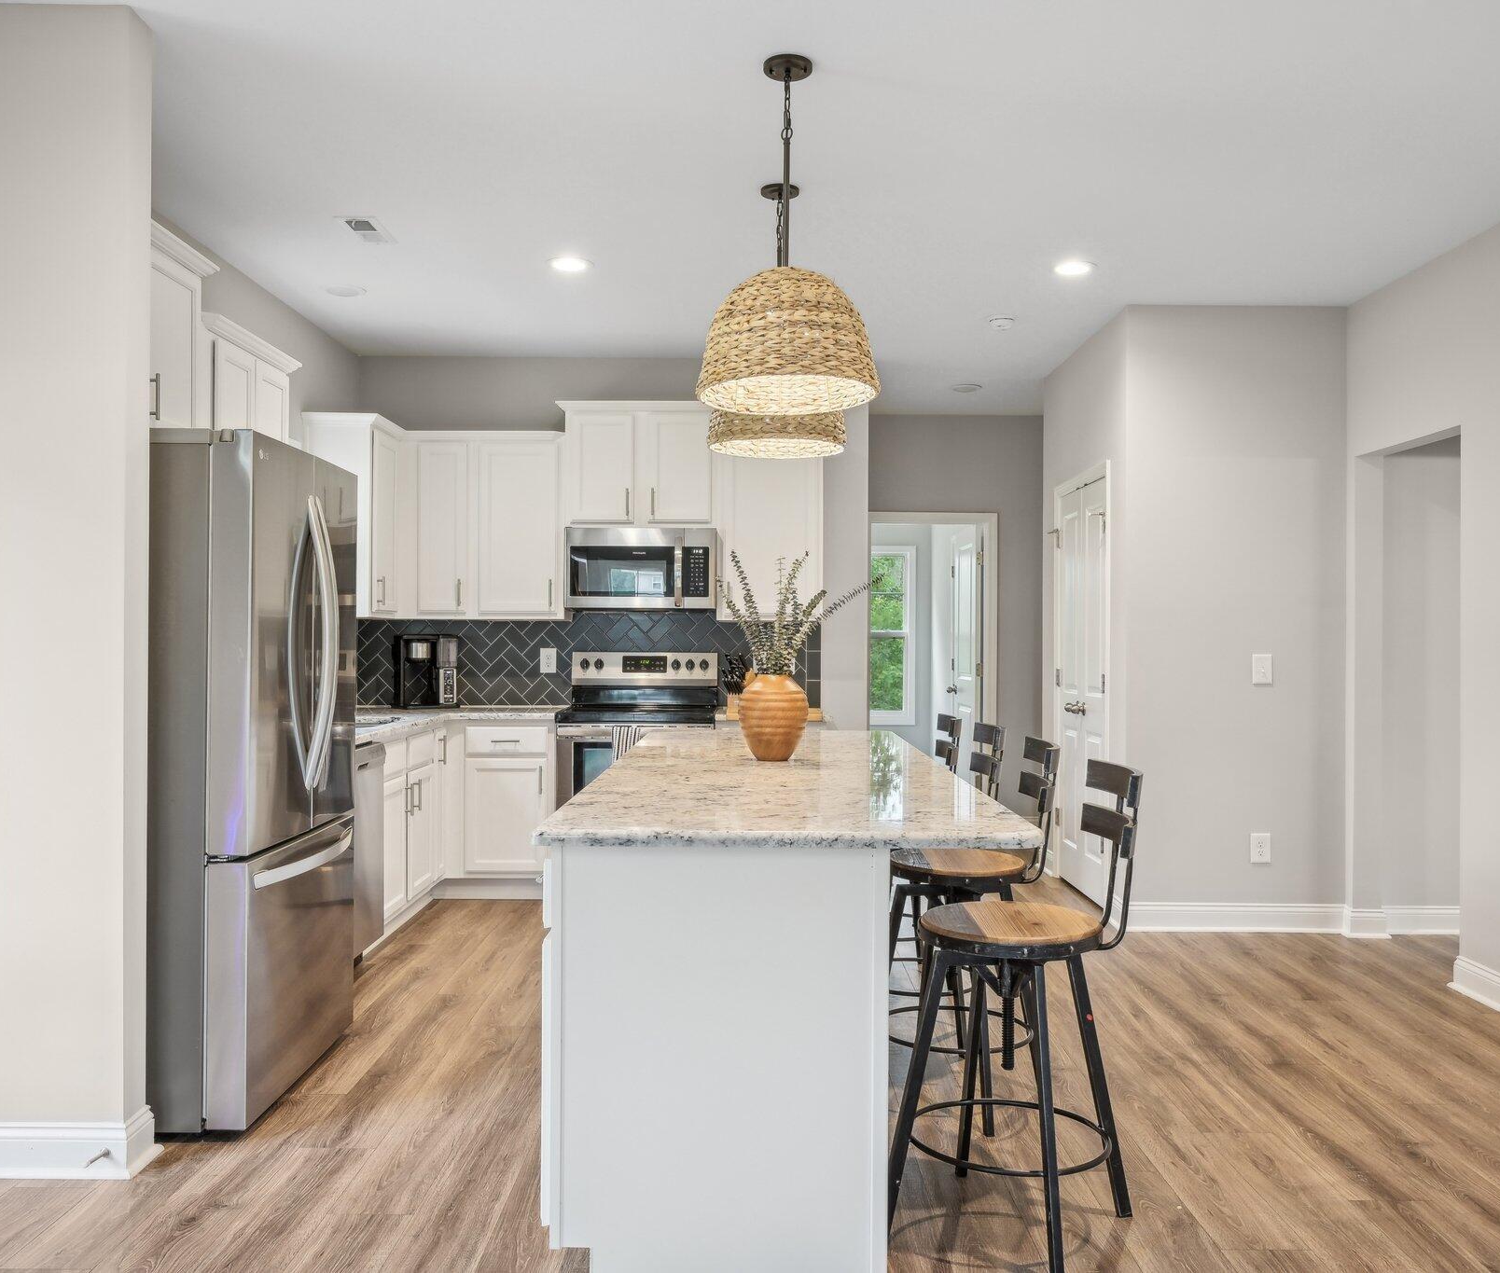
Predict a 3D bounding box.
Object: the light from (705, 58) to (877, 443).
[{"bbox_3d":[0.104,-1.032,3.126,0.456,0.853,0.456,0,0,1],"label":"light"}]

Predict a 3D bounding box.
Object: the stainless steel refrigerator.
[{"bbox_3d":[-1.624,0.380,3.508,0.840,1.810,0.830,0,0,1],"label":"stainless steel refrigerator"}]

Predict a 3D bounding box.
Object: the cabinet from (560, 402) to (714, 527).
[{"bbox_3d":[-0.536,-0.858,6.270,0.780,0.618,0.360,0,0,0],"label":"cabinet"}]

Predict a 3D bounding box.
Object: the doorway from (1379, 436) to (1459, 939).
[{"bbox_3d":[2.667,0.268,4.876,0.130,2.081,0.810,0,0,1],"label":"doorway"}]

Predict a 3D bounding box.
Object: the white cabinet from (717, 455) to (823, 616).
[{"bbox_3d":[0.103,-0.545,6.194,0.535,0.907,0.370,0,0,1],"label":"white cabinet"}]

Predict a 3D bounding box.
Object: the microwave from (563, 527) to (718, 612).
[{"bbox_3d":[-0.536,-0.334,6.250,0.756,0.408,0.400,0,0,0],"label":"microwave"}]

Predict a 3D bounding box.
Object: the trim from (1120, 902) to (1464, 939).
[{"bbox_3d":[2.335,1.212,5.235,1.410,0.133,0.130,0,0,0],"label":"trim"}]

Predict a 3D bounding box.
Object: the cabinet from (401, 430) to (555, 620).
[{"bbox_3d":[-1.355,-0.552,6.270,0.870,0.932,0.360,0,0,0],"label":"cabinet"}]

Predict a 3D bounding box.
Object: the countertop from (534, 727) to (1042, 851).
[{"bbox_3d":[0.070,0.383,3.480,0.960,0.033,2.420,0,0,0],"label":"countertop"}]

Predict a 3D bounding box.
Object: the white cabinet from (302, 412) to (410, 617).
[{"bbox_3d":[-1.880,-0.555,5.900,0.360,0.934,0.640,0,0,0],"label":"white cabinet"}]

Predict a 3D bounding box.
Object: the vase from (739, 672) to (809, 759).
[{"bbox_3d":[0.075,0.247,3.789,0.218,0.266,0.218,0,0,1],"label":"vase"}]

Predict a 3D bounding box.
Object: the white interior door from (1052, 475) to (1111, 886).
[{"bbox_3d":[1.665,0.242,6.005,0.110,2.065,0.990,0,0,0],"label":"white interior door"}]

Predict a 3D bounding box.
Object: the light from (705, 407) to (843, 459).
[{"bbox_3d":[0.090,-0.782,4.020,0.460,0.335,0.460,0,0,0],"label":"light"}]

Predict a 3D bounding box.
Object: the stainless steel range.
[{"bbox_3d":[-0.541,0.677,6.095,0.757,1.195,0.670,0,0,0],"label":"stainless steel range"}]

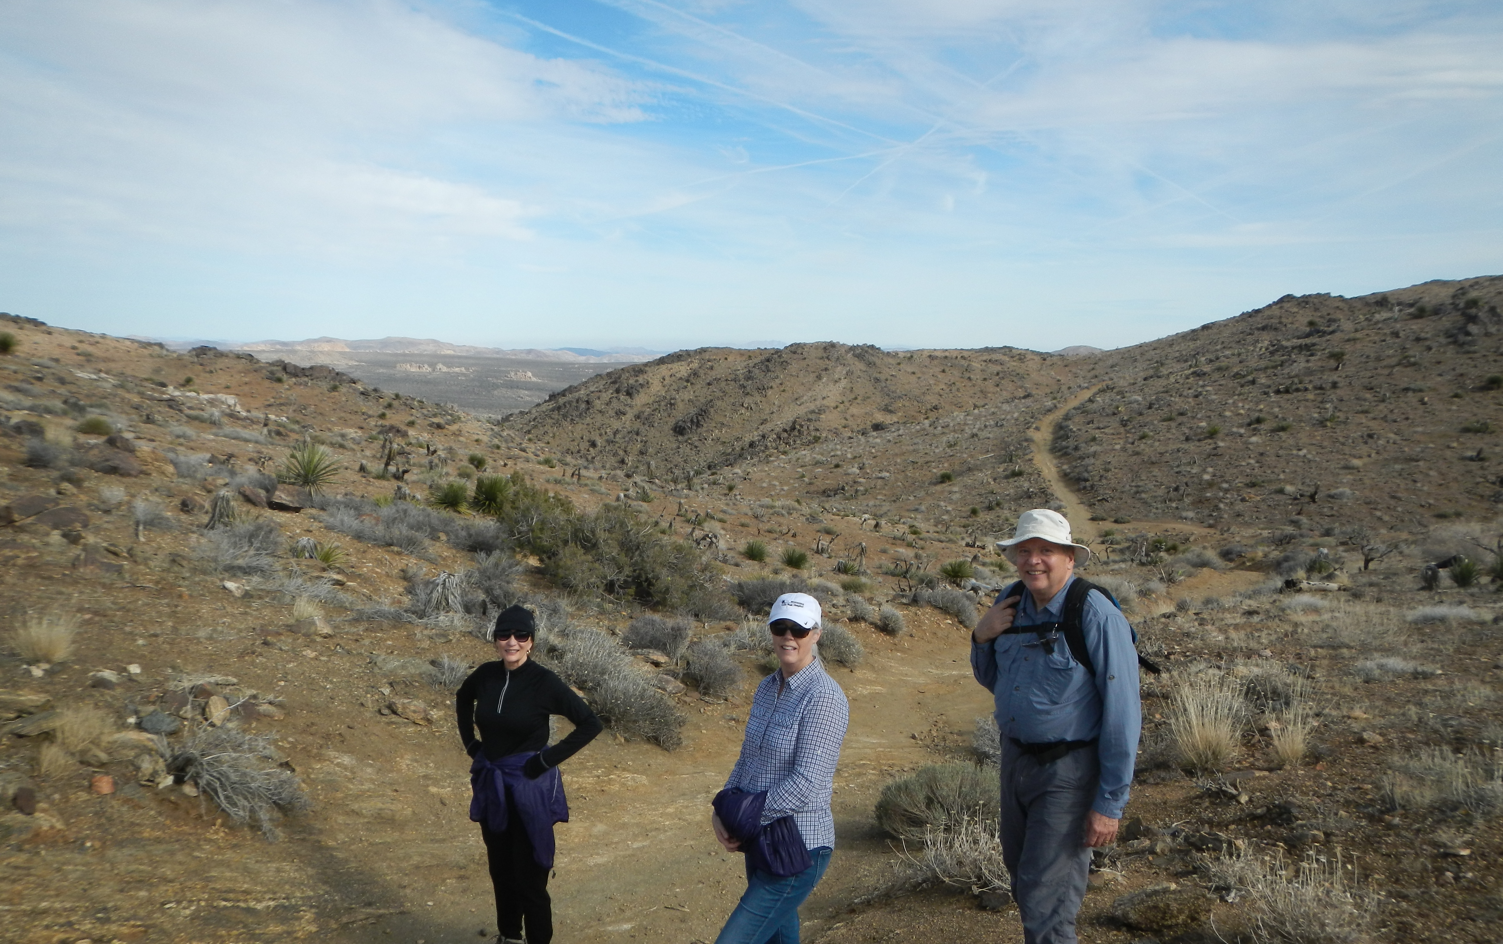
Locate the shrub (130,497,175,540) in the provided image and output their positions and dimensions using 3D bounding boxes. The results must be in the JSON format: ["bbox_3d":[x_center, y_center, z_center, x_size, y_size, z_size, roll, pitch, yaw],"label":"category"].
[{"bbox_3d":[-6.403,0.502,13.000,0.480,0.430,0.440,-3,7,-26],"label":"shrub"}]

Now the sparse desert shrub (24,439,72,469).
[{"bbox_3d":[-8.964,-0.237,15.500,0.600,0.360,0.550,-3,7,-30],"label":"sparse desert shrub"}]

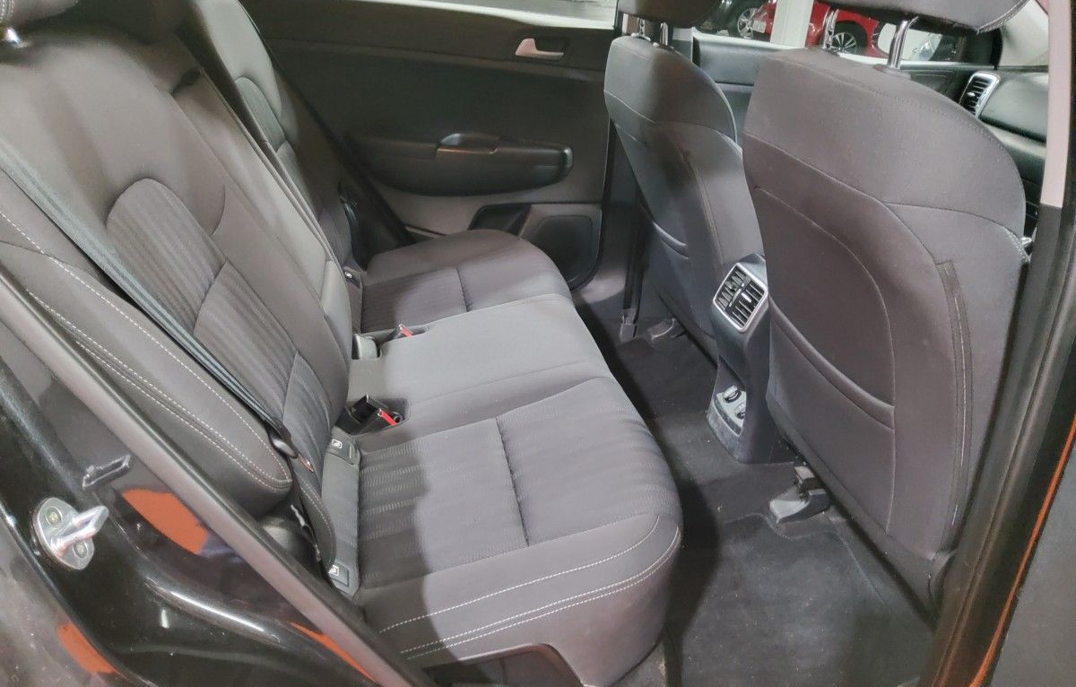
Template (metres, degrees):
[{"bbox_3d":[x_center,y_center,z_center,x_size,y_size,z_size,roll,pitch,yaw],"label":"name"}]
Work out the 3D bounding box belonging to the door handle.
[{"bbox_3d":[0.003,-0.689,1.893,0.114,0.043,0.030,2,27,-13],"label":"door handle"}]

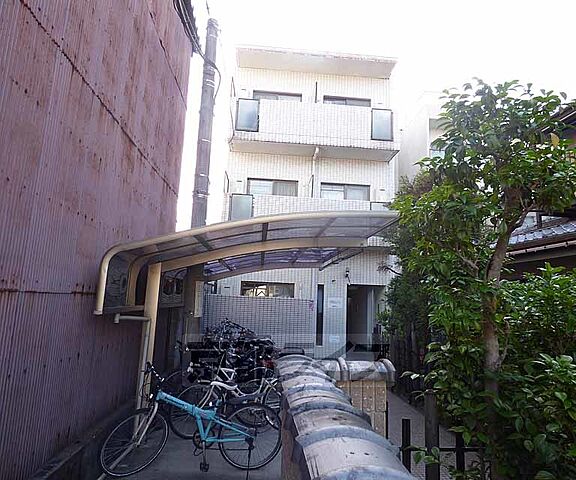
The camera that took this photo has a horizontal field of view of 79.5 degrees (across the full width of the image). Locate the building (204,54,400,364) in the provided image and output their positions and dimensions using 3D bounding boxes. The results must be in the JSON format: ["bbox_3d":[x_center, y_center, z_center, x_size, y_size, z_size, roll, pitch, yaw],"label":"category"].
[{"bbox_3d":[0.384,-0.501,13.494,5.220,9.020,8.000,3,-11,-4],"label":"building"}]

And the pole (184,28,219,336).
[{"bbox_3d":[-1.655,-1.037,6.699,0.300,7.430,0.300,3,-11,-4],"label":"pole"}]

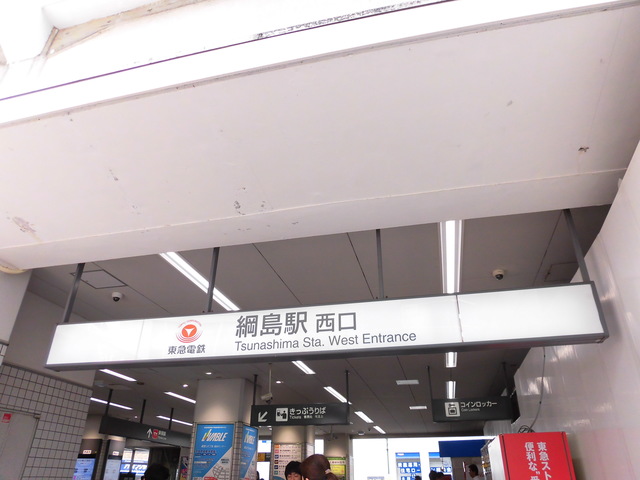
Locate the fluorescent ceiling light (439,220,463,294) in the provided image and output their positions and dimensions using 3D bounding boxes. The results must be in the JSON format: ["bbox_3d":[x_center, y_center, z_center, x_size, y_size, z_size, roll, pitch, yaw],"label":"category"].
[{"bbox_3d":[1.394,0.247,4.705,0.202,0.072,1.854,-6,-30,13],"label":"fluorescent ceiling light"}]

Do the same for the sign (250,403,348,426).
[{"bbox_3d":[-0.417,3.618,9.157,2.062,0.405,0.175,-6,-30,13],"label":"sign"}]

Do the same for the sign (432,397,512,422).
[{"bbox_3d":[2.832,3.177,8.283,1.385,0.418,0.175,-6,-30,13],"label":"sign"}]

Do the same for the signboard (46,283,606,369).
[{"bbox_3d":[-0.257,0.798,3.843,4.797,0.426,0.175,-6,-30,13],"label":"signboard"}]

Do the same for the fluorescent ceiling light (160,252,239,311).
[{"bbox_3d":[-1.372,0.558,5.340,0.194,0.072,1.854,-6,-30,13],"label":"fluorescent ceiling light"}]

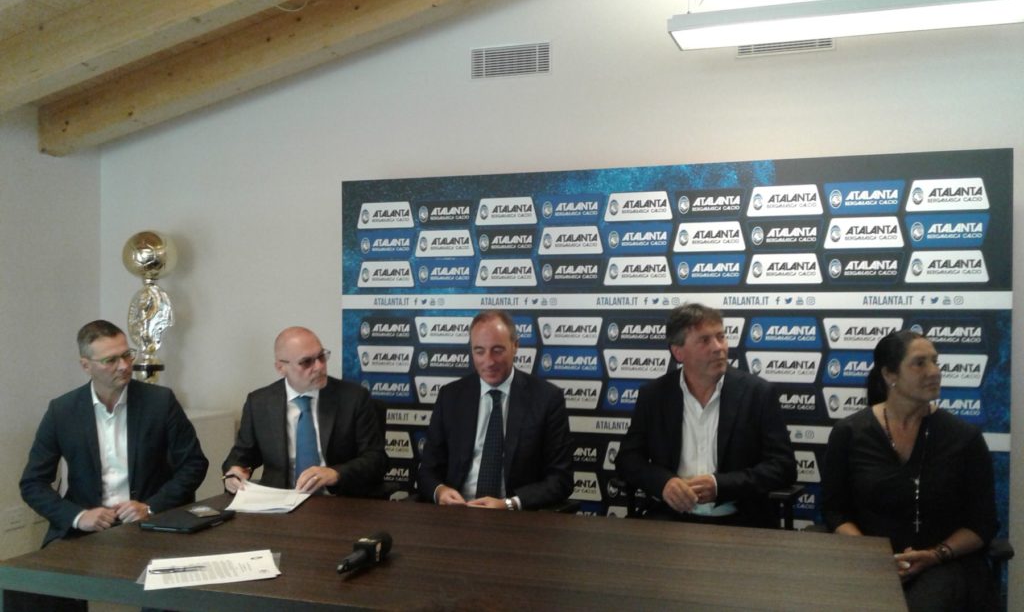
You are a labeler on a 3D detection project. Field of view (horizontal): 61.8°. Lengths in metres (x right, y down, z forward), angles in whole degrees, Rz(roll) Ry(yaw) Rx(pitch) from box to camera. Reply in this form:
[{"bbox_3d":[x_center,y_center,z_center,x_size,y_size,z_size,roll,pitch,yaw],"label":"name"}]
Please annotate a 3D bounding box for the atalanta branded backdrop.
[{"bbox_3d":[0.569,0.370,3.866,2.975,1.985,0.050,0,0,18],"label":"atalanta branded backdrop"}]

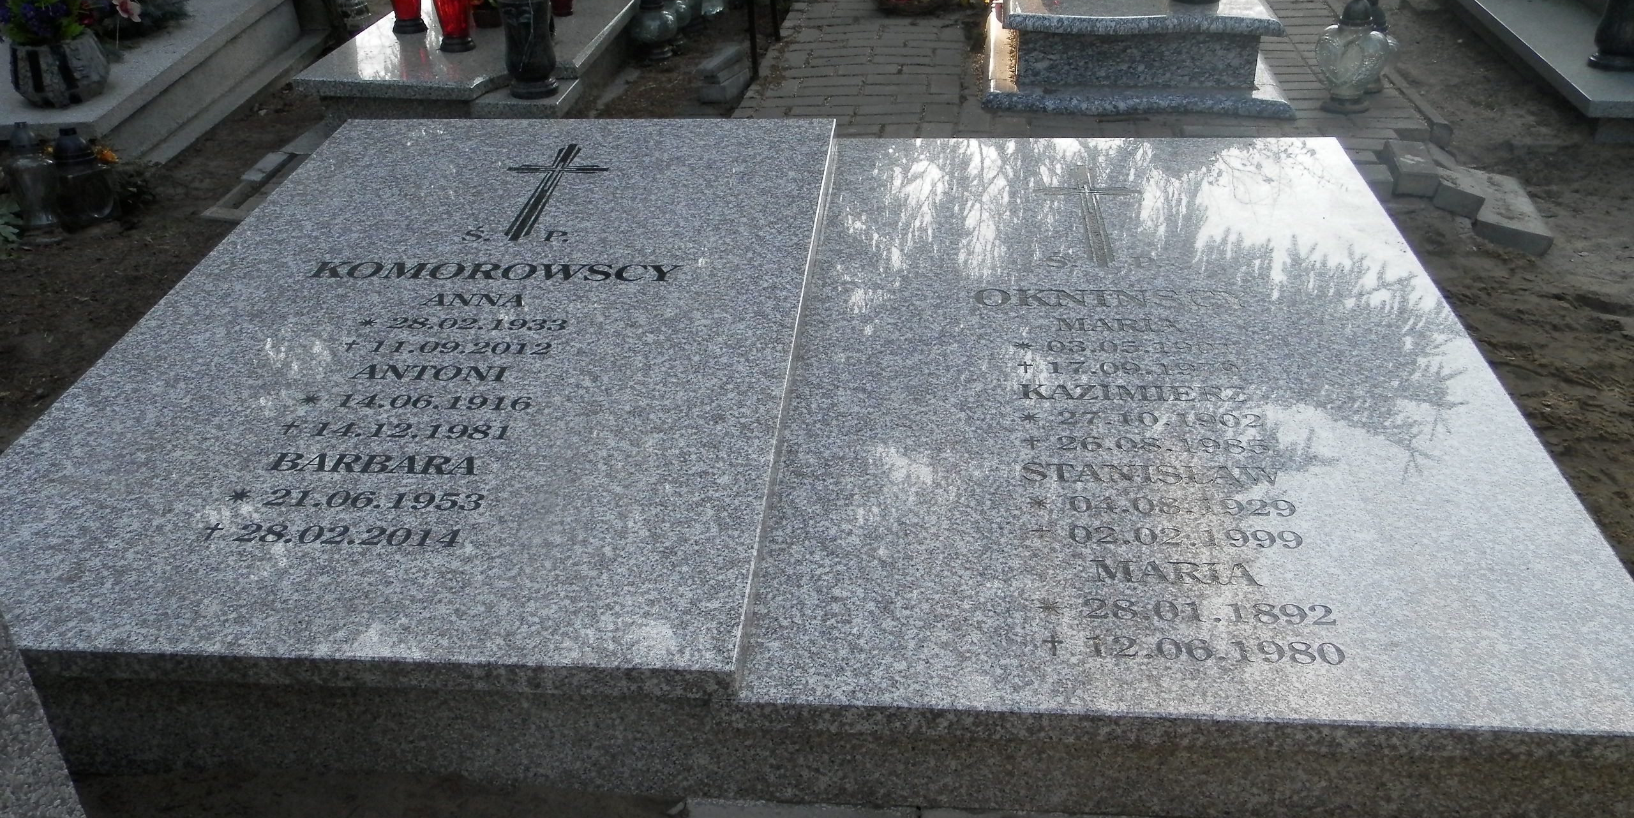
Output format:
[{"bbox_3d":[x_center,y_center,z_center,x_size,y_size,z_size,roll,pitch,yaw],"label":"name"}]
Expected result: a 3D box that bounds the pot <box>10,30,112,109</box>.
[{"bbox_3d":[-2.000,-0.891,3.478,0.240,0.163,0.240,-18,35,-25],"label":"pot"}]

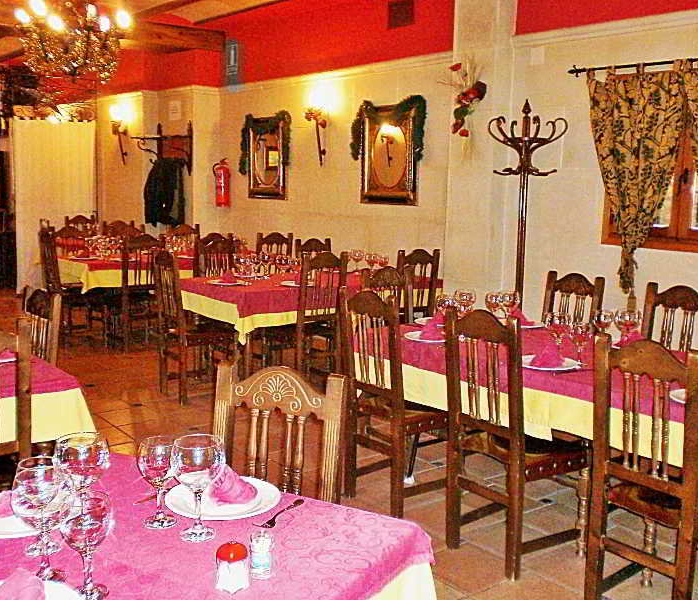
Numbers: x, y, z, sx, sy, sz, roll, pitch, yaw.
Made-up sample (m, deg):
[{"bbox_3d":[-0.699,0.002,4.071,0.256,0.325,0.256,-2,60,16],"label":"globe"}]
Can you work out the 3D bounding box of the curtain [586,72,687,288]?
[{"bbox_3d":[1.658,-0.720,4.863,0.110,1.344,0.645,-5,11,-38],"label":"curtain"}]

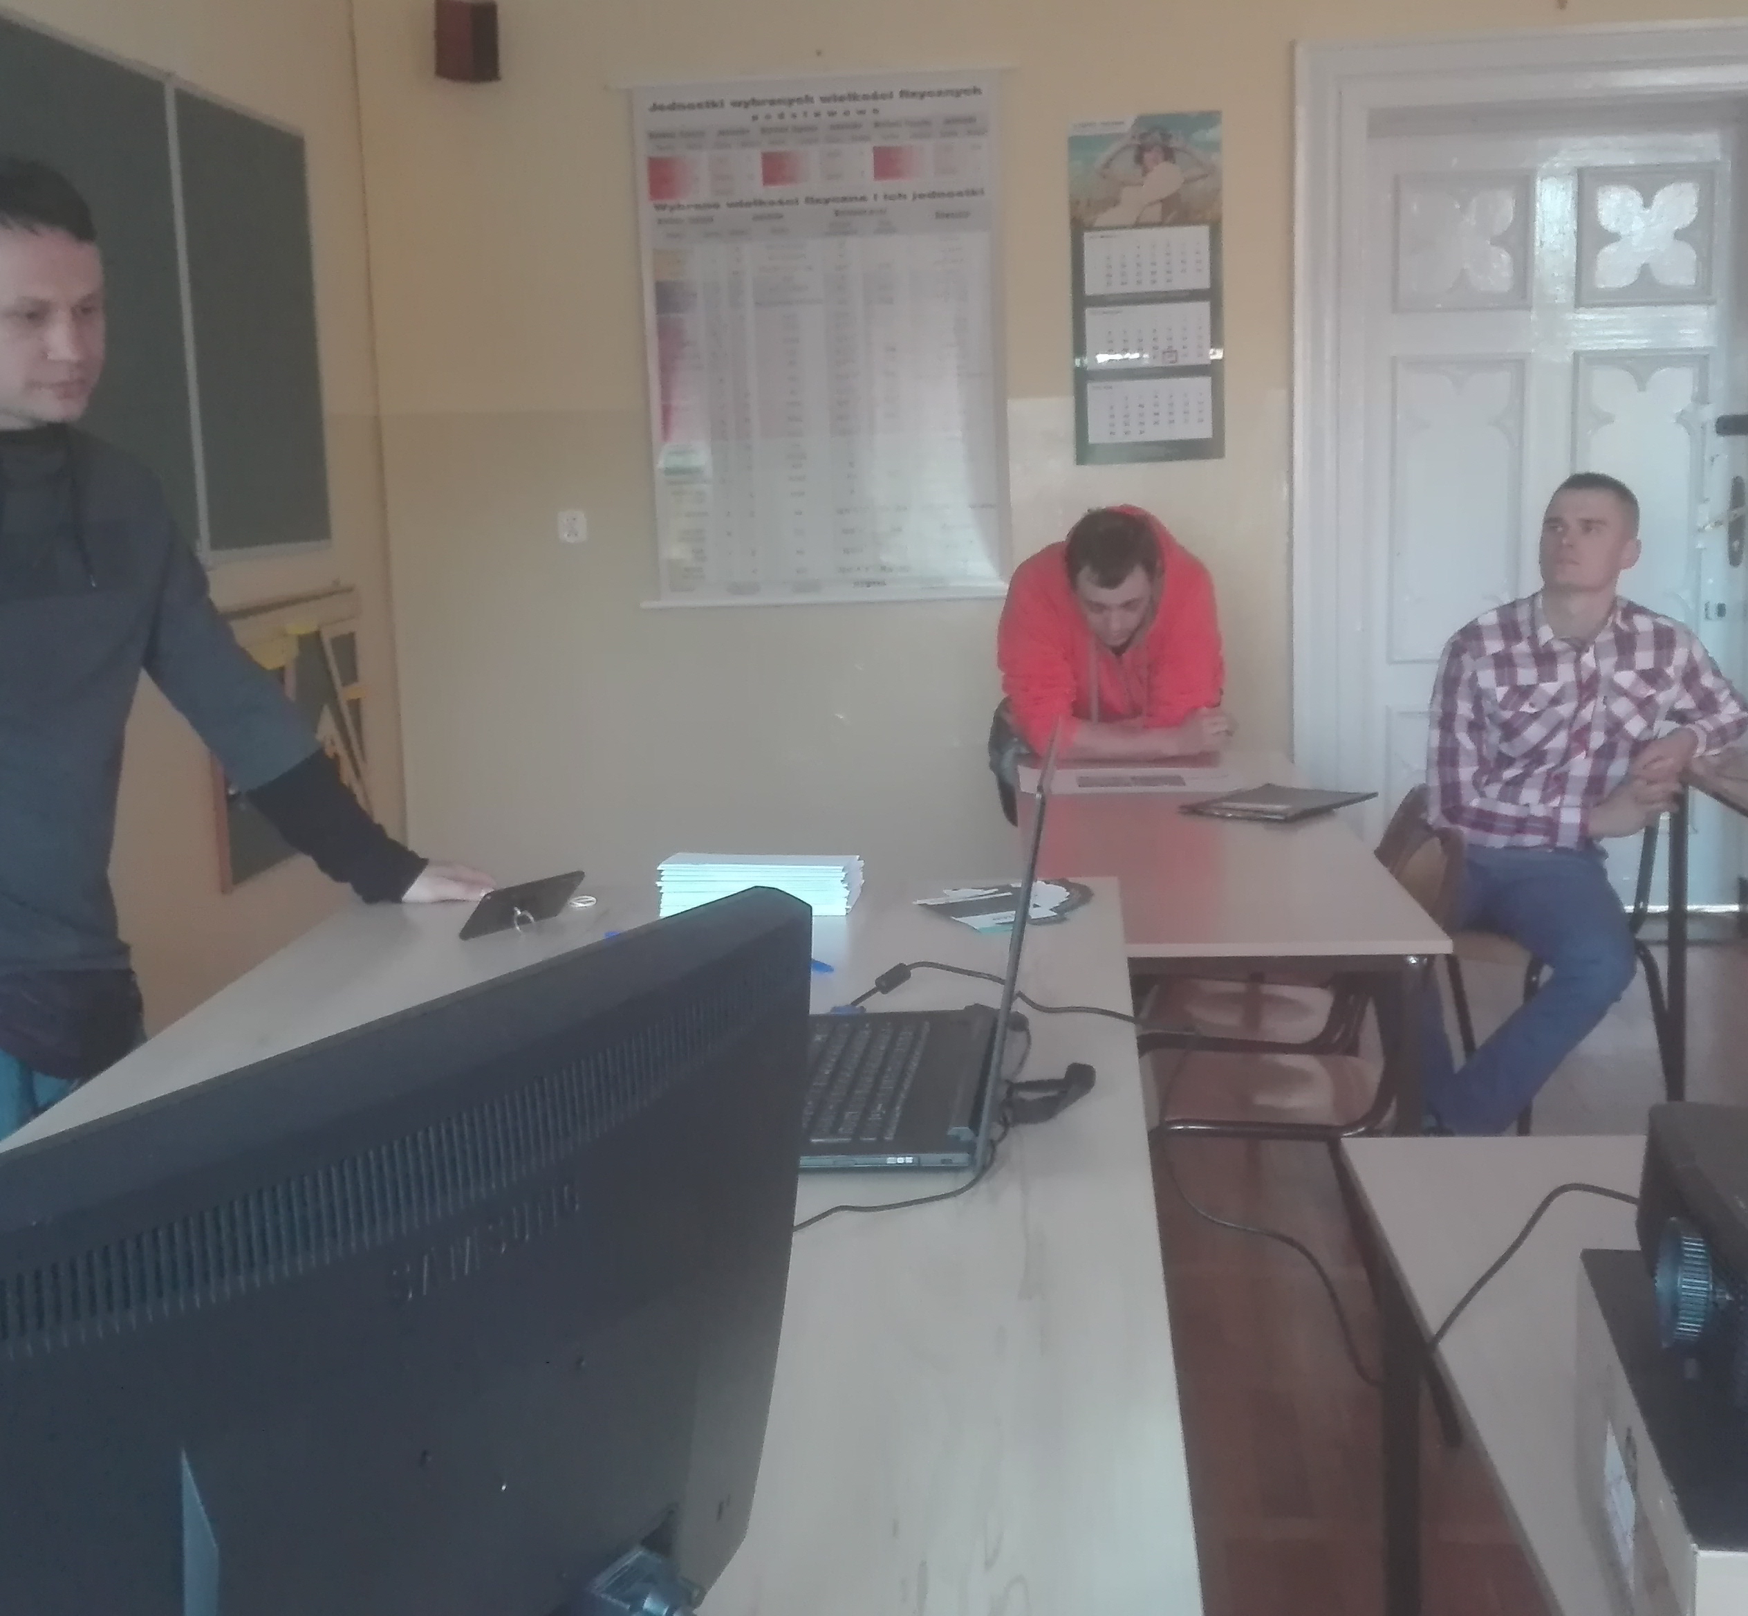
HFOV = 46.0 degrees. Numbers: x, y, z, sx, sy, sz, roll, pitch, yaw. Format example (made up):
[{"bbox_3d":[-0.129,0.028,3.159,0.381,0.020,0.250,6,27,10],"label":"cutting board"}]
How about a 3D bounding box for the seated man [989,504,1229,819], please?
[{"bbox_3d":[0.493,0.001,4.314,0.520,1.269,0.750,0,10,8],"label":"seated man"}]

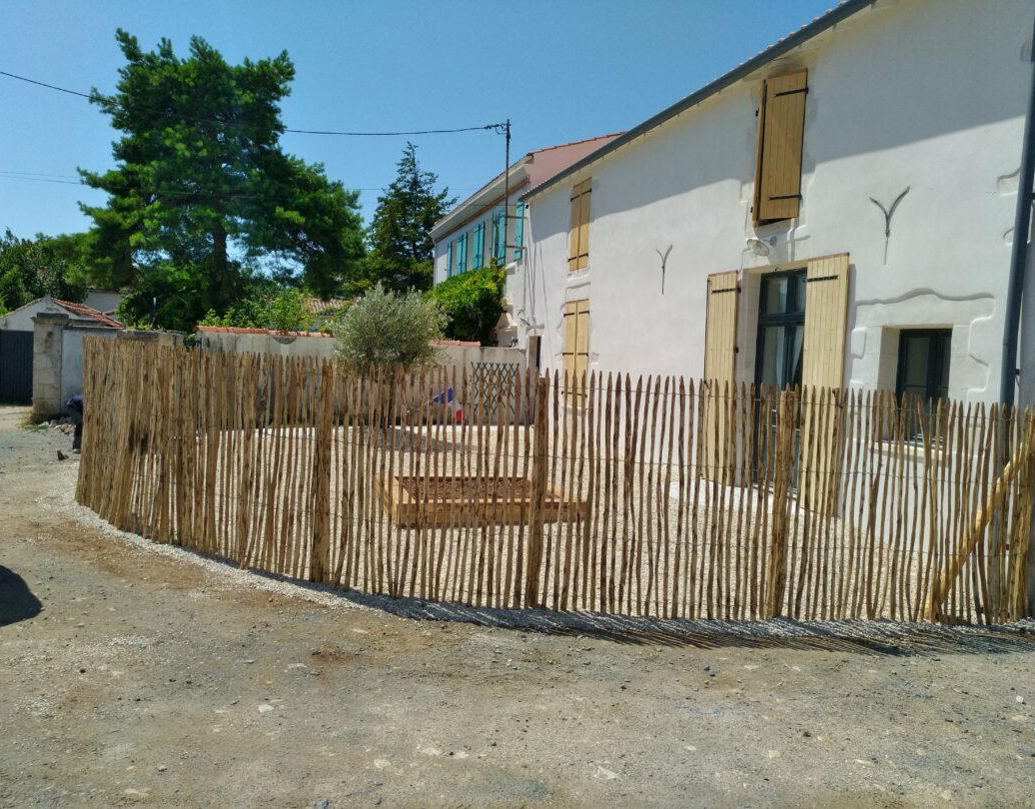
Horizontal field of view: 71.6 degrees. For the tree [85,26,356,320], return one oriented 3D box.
[{"bbox_3d":[-10.594,-7.039,25.616,10.145,12.734,9.435,-1,5,-22],"label":"tree"}]

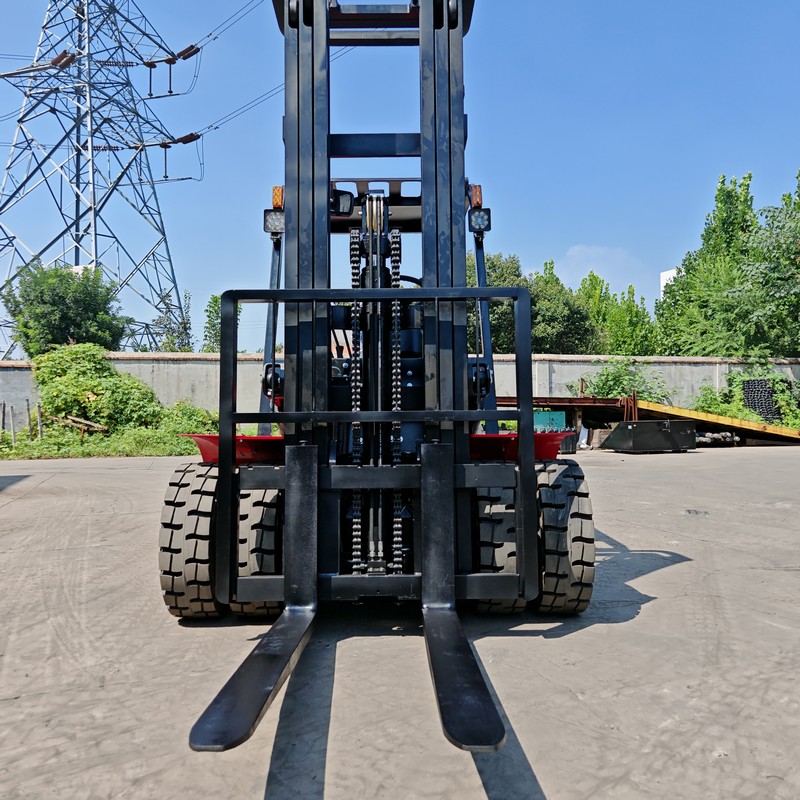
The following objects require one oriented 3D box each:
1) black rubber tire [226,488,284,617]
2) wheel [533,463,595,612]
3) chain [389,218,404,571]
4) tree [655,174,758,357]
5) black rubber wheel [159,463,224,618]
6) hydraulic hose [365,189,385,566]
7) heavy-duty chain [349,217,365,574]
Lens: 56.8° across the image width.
[{"bbox_3d":[-0.617,0.631,3.400,0.225,0.700,0.700,-1,-1,0],"label":"black rubber tire"},{"bbox_3d":[0.705,0.625,3.400,0.225,0.700,0.700,-1,-1,0],"label":"wheel"},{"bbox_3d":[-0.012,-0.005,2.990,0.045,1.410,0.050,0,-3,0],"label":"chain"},{"bbox_3d":[9.950,-3.050,24.000,3.600,8.300,3.500,-1,-1,0],"label":"tree"},{"bbox_3d":[-0.892,0.634,3.400,0.225,0.700,0.700,-1,-1,0],"label":"black rubber wheel"},{"bbox_3d":[-0.099,-0.085,3.000,0.060,1.520,0.070,0,-3,0],"label":"hydraulic hose"},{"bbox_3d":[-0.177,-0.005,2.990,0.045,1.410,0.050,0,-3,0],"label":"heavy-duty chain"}]

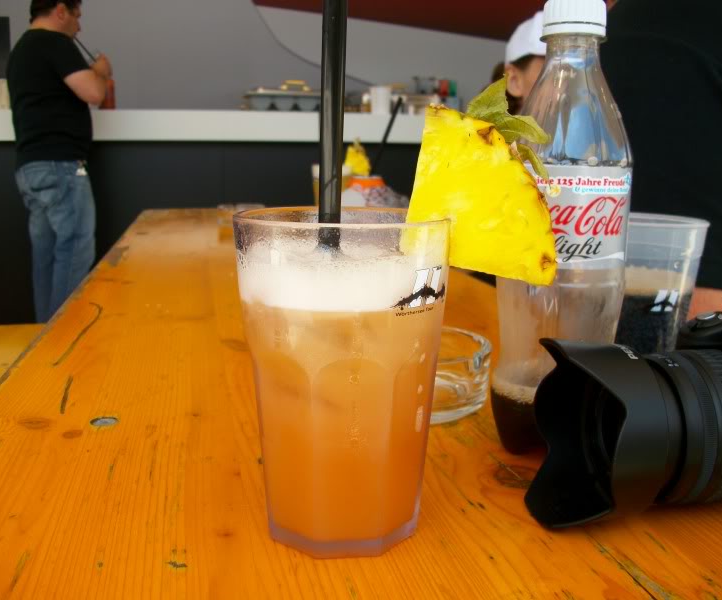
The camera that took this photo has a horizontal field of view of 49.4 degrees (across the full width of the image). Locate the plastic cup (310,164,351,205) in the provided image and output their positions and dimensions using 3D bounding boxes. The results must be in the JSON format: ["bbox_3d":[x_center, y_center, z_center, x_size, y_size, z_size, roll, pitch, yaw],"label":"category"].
[{"bbox_3d":[-0.062,-0.224,1.668,0.085,0.131,0.085,0,11,0],"label":"plastic cup"}]

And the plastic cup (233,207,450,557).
[{"bbox_3d":[-0.008,0.030,0.326,0.085,0.131,0.085,0,11,0],"label":"plastic cup"}]

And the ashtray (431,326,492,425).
[{"bbox_3d":[0.025,0.045,0.501,0.112,0.036,0.112,0,11,0],"label":"ashtray"}]

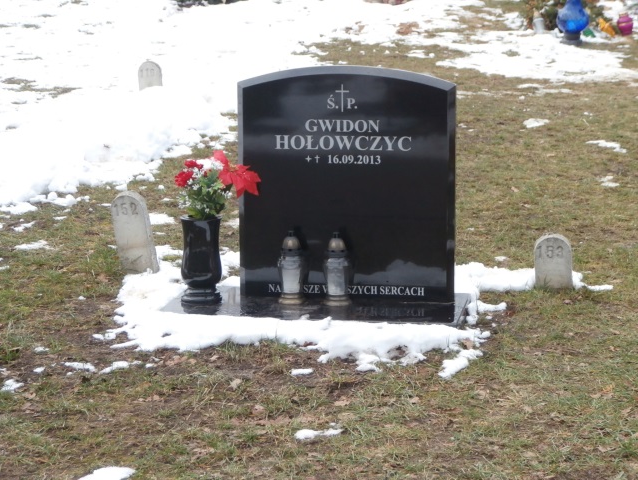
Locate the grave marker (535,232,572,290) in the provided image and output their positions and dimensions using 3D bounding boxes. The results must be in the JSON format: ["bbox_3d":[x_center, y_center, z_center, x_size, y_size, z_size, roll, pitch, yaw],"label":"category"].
[{"bbox_3d":[0.811,0.072,5.500,0.127,0.180,0.070,2,11,10],"label":"grave marker"}]

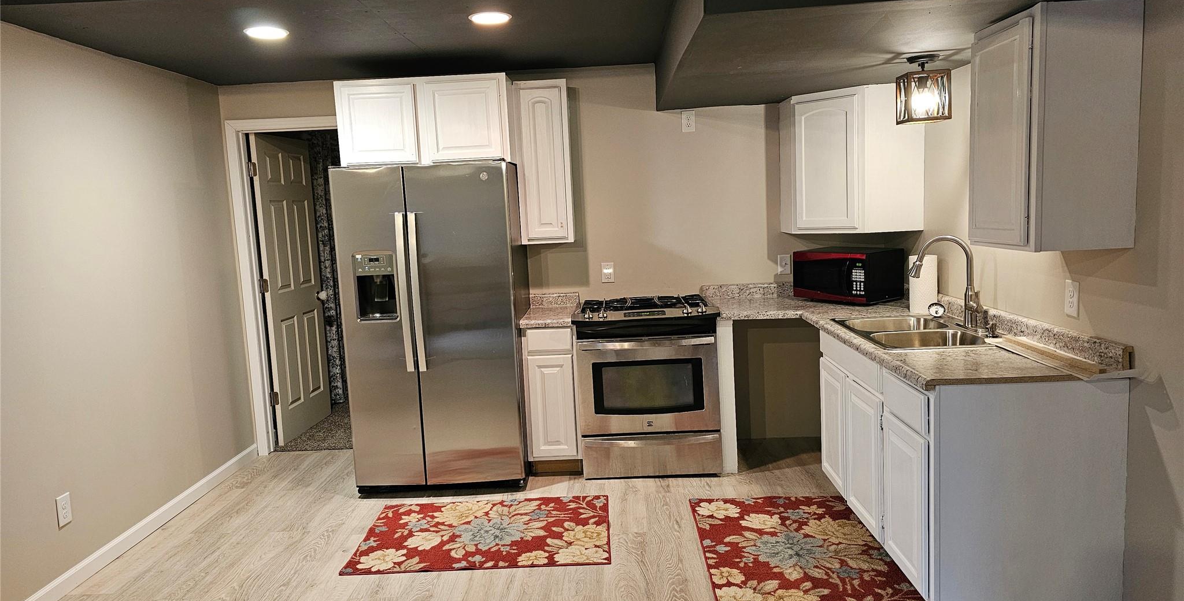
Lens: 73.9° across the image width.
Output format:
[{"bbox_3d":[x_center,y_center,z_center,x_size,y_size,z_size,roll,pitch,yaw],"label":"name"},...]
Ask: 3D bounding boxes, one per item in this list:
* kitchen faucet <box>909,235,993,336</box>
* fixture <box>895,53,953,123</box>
[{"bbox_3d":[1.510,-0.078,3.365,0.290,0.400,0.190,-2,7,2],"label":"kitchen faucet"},{"bbox_3d":[1.395,-0.888,3.314,0.170,0.268,0.170,-2,7,5],"label":"fixture"}]

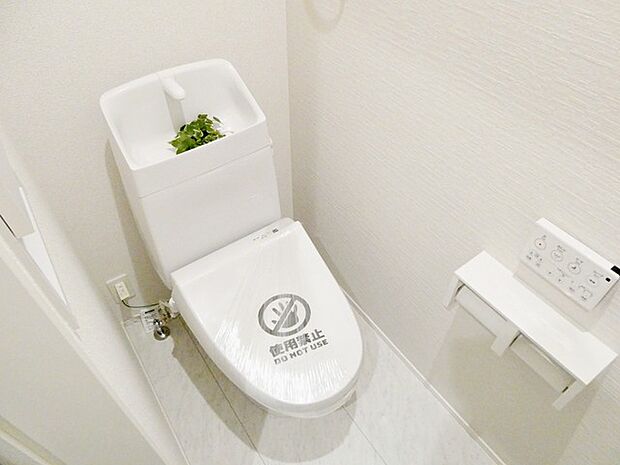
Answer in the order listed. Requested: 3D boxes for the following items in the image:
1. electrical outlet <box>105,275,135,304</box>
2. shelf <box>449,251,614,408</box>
[{"bbox_3d":[-0.671,0.205,1.539,0.069,0.120,0.010,-27,53,-23],"label":"electrical outlet"},{"bbox_3d":[0.456,0.203,0.936,0.106,0.122,0.318,-27,53,-23],"label":"shelf"}]

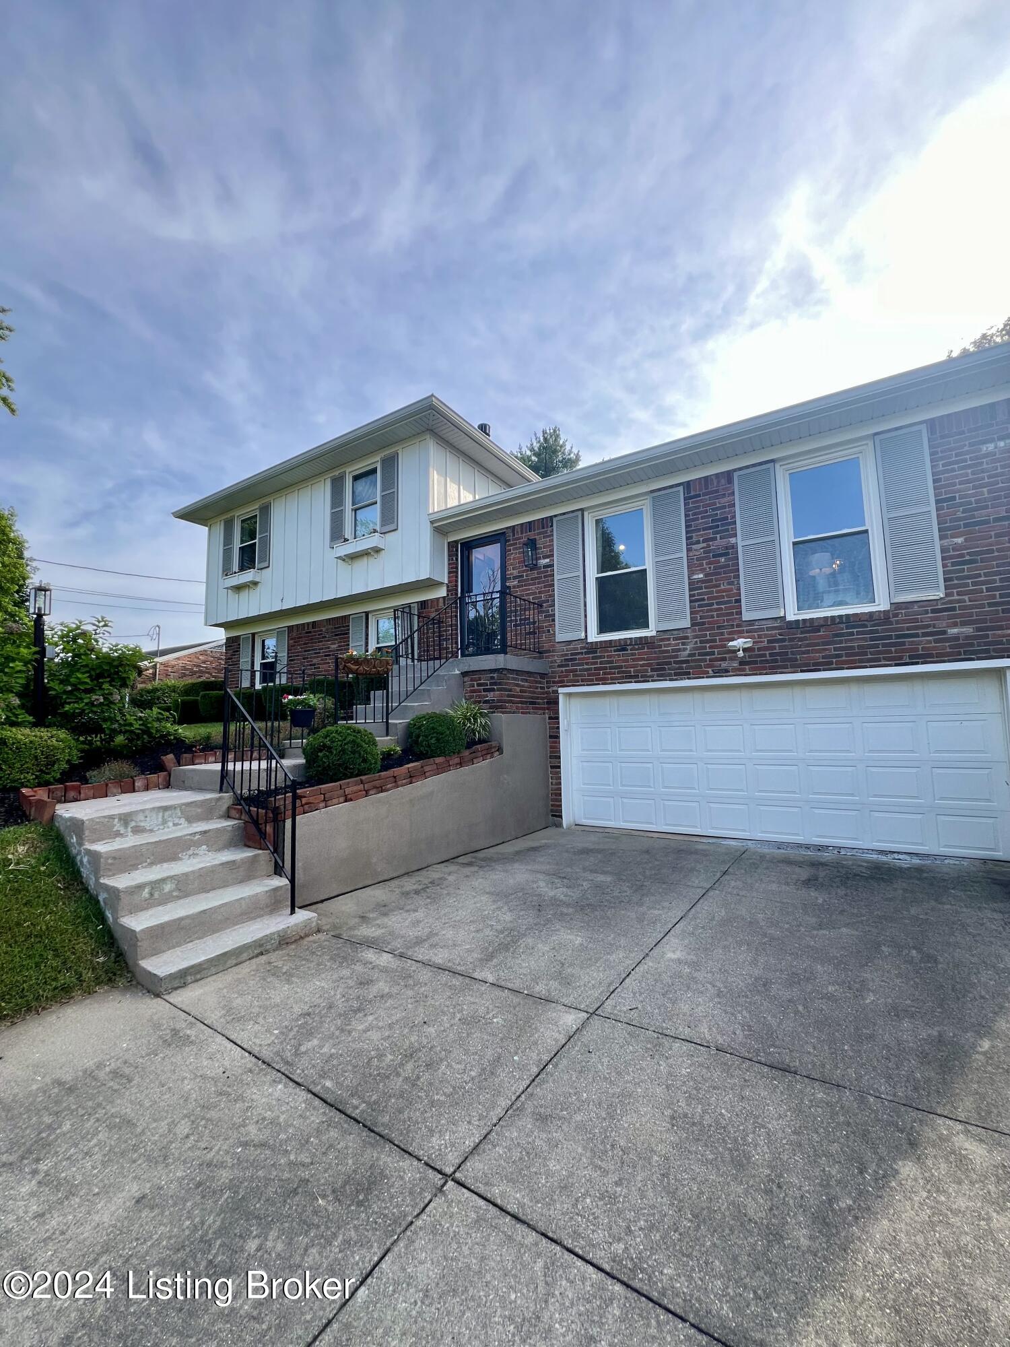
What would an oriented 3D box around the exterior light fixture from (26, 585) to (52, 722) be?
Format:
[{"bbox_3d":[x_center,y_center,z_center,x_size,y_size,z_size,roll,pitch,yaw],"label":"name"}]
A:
[{"bbox_3d":[-5.516,-0.056,5.990,0.180,2.130,0.180,-9,-7,30],"label":"exterior light fixture"}]

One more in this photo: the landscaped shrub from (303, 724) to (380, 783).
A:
[{"bbox_3d":[-1.590,0.795,4.930,0.700,0.600,0.700,-5,-7,31],"label":"landscaped shrub"}]

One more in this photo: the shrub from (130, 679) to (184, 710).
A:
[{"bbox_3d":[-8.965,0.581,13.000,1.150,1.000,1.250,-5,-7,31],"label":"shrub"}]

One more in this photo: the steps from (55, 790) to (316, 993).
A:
[{"bbox_3d":[-2.451,1.417,3.773,2.100,0.840,1.130,-5,-7,31],"label":"steps"}]

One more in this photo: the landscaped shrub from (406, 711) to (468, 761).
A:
[{"bbox_3d":[-0.836,0.765,6.180,0.700,0.610,0.700,-1,-6,0],"label":"landscaped shrub"}]

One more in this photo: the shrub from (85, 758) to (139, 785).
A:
[{"bbox_3d":[-3.613,0.914,4.650,0.400,0.280,0.420,-5,-7,31],"label":"shrub"}]

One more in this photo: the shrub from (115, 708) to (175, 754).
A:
[{"bbox_3d":[-4.334,0.692,6.100,0.650,0.580,0.680,-5,-7,31],"label":"shrub"}]

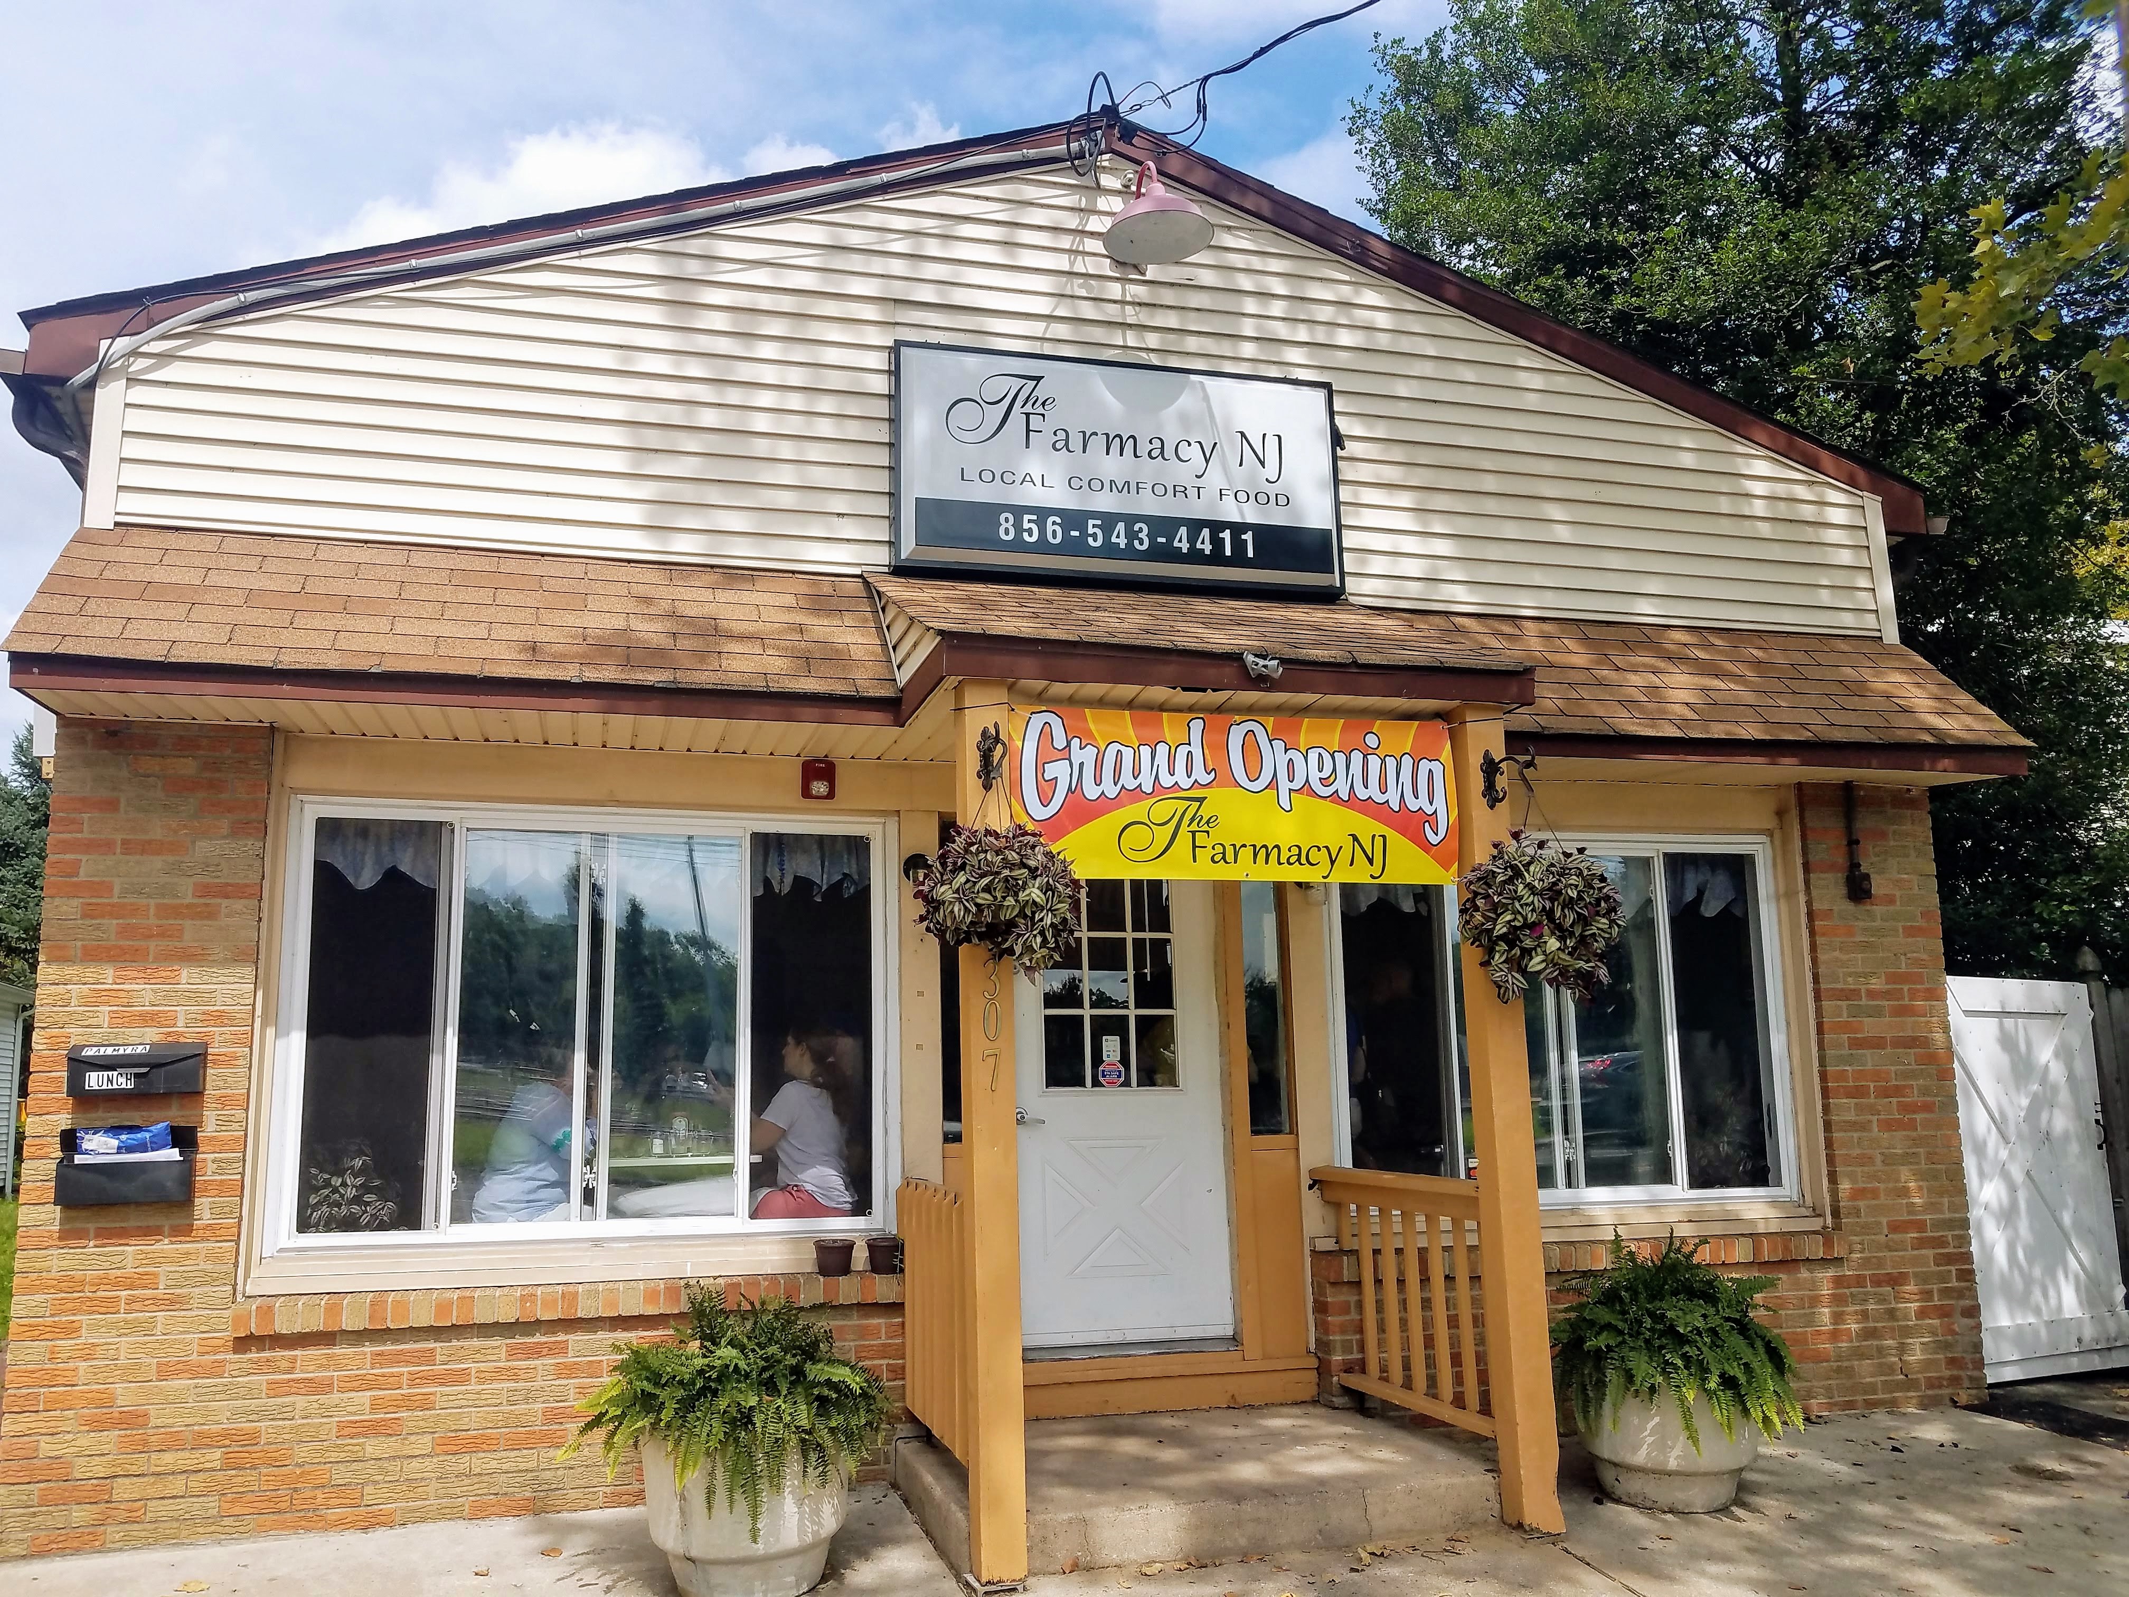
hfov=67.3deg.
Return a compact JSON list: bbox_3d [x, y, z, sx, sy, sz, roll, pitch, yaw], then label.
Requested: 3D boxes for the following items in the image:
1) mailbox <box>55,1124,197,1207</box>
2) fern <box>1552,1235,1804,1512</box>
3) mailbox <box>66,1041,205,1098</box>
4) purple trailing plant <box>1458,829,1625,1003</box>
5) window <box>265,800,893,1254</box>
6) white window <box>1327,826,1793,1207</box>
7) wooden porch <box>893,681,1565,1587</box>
[{"bbox_3d":[-2.991,1.168,5.100,0.375,0.240,0.110,2,-10,-15],"label":"mailbox"},{"bbox_3d":[2.062,1.938,5.512,0.830,0.850,0.830,2,-10,-15],"label":"fern"},{"bbox_3d":[-2.991,0.871,5.158,0.380,0.165,0.100,2,-10,-15],"label":"mailbox"},{"bbox_3d":[1.514,0.375,5.073,0.500,0.510,0.500,2,-10,-15],"label":"purple trailing plant"},{"bbox_3d":[-1.650,0.795,5.708,2.090,1.520,0.100,2,-10,-15],"label":"window"},{"bbox_3d":[2.103,0.918,6.716,2.100,1.530,0.100,2,-10,-15],"label":"white window"},{"bbox_3d":[0.449,1.054,5.533,1.930,2.620,1.170,2,-10,-15],"label":"wooden porch"}]

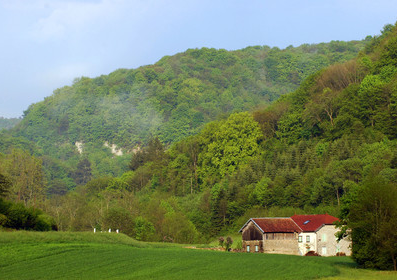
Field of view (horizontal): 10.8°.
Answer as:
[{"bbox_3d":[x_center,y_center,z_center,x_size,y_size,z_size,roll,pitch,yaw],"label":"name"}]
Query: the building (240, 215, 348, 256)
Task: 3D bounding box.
[{"bbox_3d":[20.141,19.995,439.000,20.854,8.893,15.167,2,-3,-40],"label":"building"}]

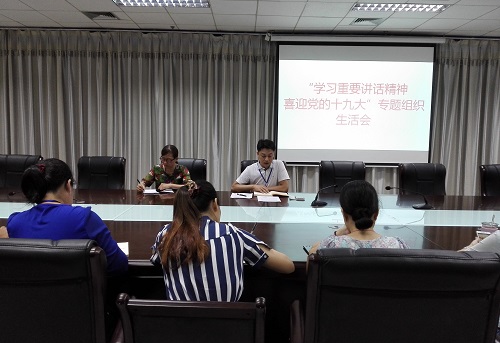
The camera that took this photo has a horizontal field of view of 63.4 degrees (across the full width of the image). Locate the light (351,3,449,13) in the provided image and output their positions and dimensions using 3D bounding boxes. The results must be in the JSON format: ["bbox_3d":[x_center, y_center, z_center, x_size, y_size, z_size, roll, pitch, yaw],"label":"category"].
[{"bbox_3d":[1.902,-2.071,5.082,1.190,0.060,0.300,1,5,-1],"label":"light"}]

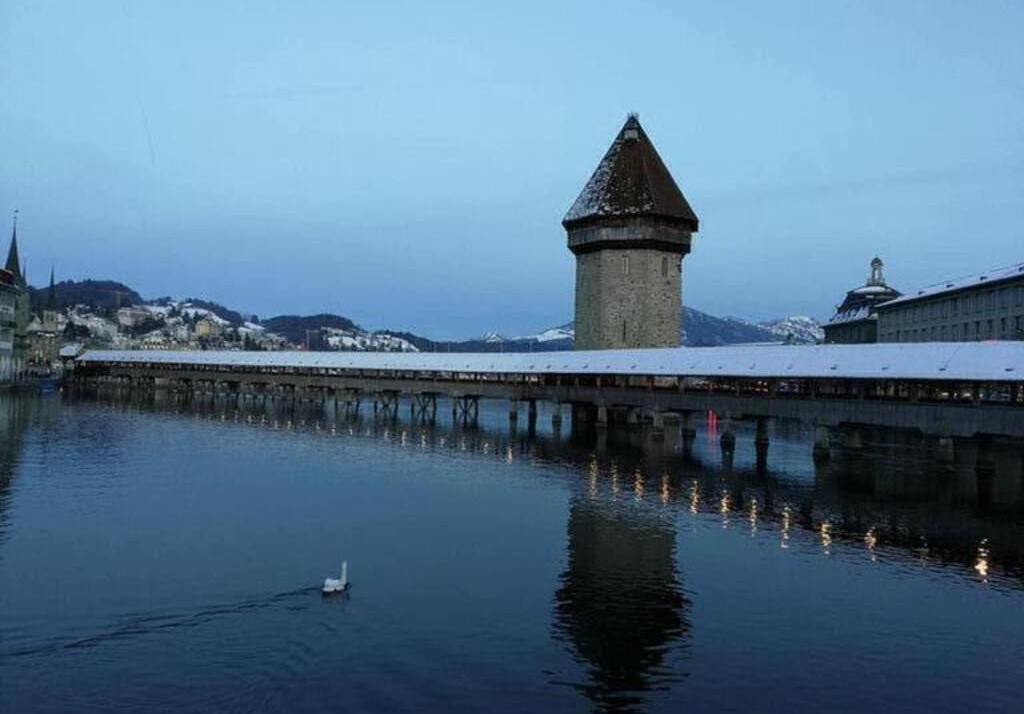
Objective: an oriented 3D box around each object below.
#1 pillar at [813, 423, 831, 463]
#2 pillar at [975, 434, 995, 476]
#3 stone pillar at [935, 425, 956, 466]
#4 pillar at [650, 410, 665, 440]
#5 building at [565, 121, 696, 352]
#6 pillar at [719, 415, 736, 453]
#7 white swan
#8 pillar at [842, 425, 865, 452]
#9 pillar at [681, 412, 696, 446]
[{"bbox_3d":[19.549,5.272,50.481,1.050,2.450,1.050,2,-1,-25],"label":"pillar"},{"bbox_3d":[26.370,5.314,44.434,1.050,2.450,1.050,2,-1,-25],"label":"pillar"},{"bbox_3d":[23.243,5.197,42.725,1.050,2.450,1.050,2,-1,-25],"label":"stone pillar"},{"bbox_3d":[12.078,5.422,66.165,1.050,2.450,1.050,2,-1,-25],"label":"pillar"},{"bbox_3d":[13.231,-10.058,90.277,15.000,34.300,15.000,1,-1,11],"label":"building"},{"bbox_3d":[15.778,5.348,58.397,1.050,2.450,1.050,2,-1,-25],"label":"pillar"},{"bbox_3d":[-3.921,4.871,17.837,0.420,0.640,0.880,1,-2,36],"label":"white swan"},{"bbox_3d":[22.520,5.392,52.516,1.050,2.450,1.050,2,-1,-25],"label":"pillar"},{"bbox_3d":[15.105,5.541,68.084,1.050,2.450,1.050,2,-1,-25],"label":"pillar"}]

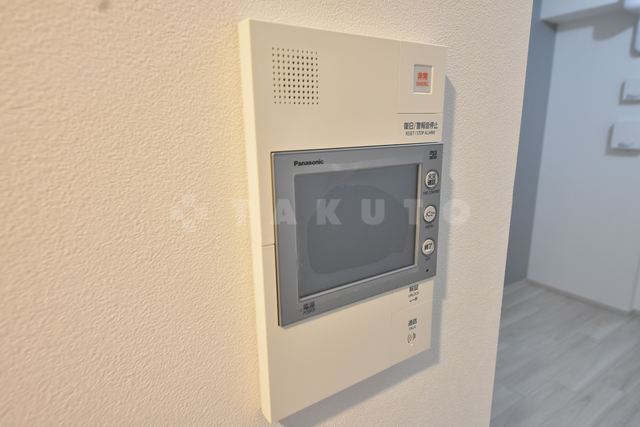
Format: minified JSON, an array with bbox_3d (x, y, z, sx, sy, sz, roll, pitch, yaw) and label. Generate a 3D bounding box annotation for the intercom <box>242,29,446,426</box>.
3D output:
[{"bbox_3d":[0.028,0.008,0.266,0.155,0.247,0.019,-9,16,-31],"label":"intercom"}]

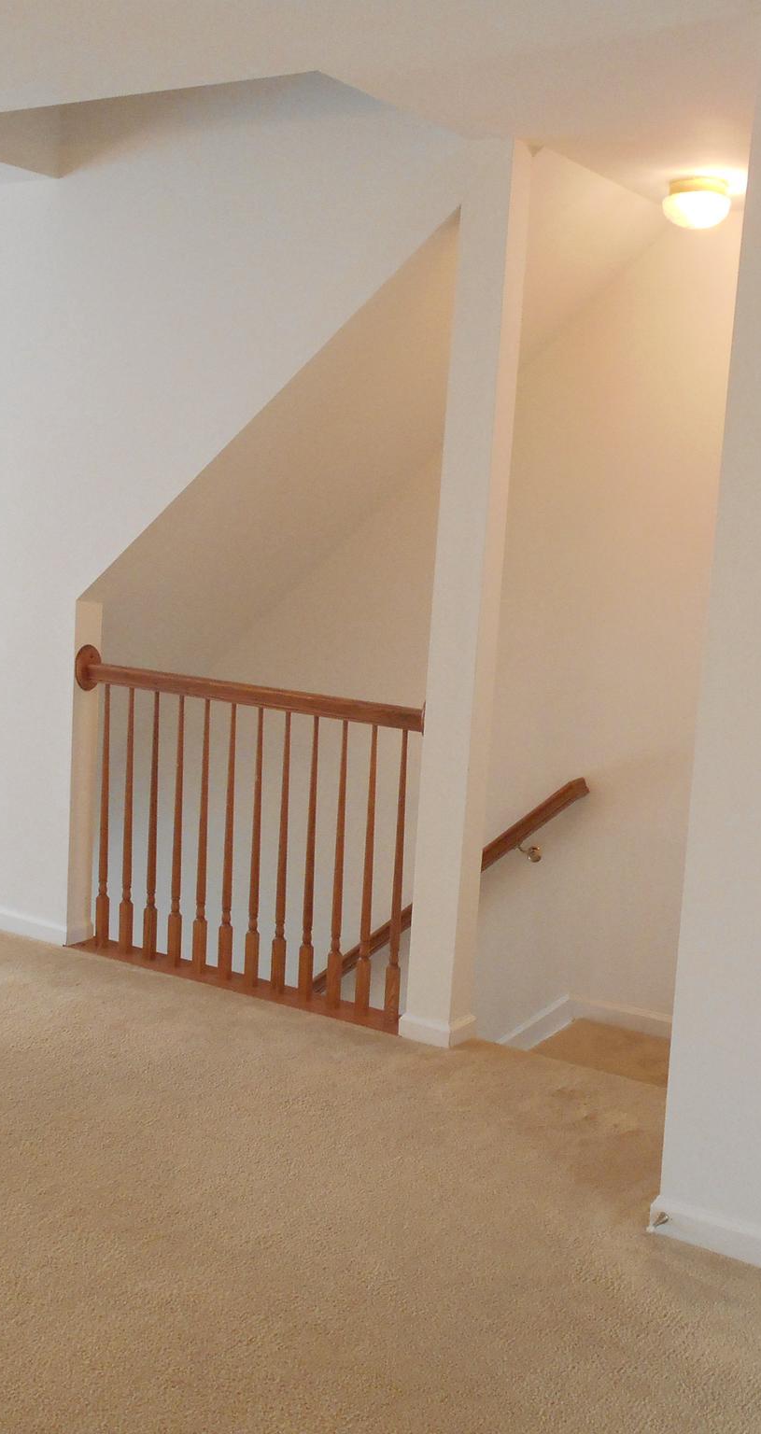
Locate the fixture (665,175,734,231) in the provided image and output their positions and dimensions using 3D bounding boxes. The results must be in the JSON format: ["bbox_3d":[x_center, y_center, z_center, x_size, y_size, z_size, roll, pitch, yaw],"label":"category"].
[{"bbox_3d":[0.876,-1.420,3.990,0.187,0.124,0.187,8,9,31],"label":"fixture"}]

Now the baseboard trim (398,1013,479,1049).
[{"bbox_3d":[0.162,0.869,4.056,0.170,0.072,0.155,8,9,31],"label":"baseboard trim"}]

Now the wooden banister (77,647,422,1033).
[{"bbox_3d":[-0.419,0.334,4.351,1.280,0.970,0.130,8,9,31],"label":"wooden banister"}]

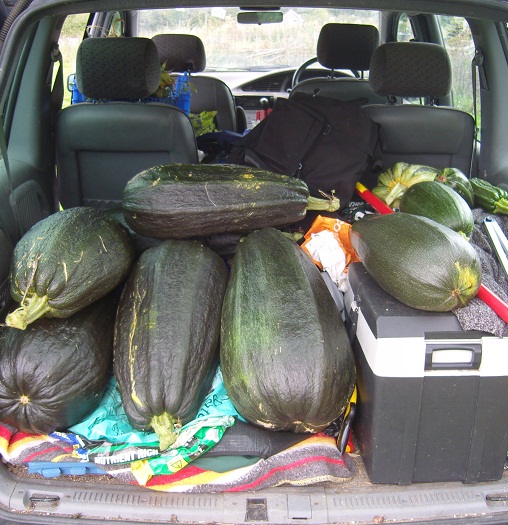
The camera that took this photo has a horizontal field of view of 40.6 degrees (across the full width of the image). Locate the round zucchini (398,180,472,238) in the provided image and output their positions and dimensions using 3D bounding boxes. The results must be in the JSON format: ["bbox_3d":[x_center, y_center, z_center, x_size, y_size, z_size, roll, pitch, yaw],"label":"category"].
[{"bbox_3d":[0.478,-0.137,1.812,0.145,0.145,0.260,-9,30,-24],"label":"round zucchini"}]

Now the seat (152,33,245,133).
[{"bbox_3d":[-0.345,-0.576,3.447,0.560,1.080,0.700,0,19,0],"label":"seat"}]

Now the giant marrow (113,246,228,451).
[{"bbox_3d":[-0.212,0.155,1.756,0.280,0.280,0.720,-1,31,-2],"label":"giant marrow"}]

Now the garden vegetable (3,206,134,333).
[{"bbox_3d":[-0.441,0.012,1.662,0.260,0.260,0.480,1,25,4],"label":"garden vegetable"}]

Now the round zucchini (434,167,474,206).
[{"bbox_3d":[0.565,-0.206,1.936,0.150,0.120,0.120,-15,24,-38],"label":"round zucchini"}]

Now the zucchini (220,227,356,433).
[{"bbox_3d":[0.064,0.147,1.747,0.310,0.310,0.690,-2,31,-7],"label":"zucchini"}]

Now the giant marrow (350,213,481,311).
[{"bbox_3d":[0.323,-0.011,1.405,0.175,0.175,0.330,-12,29,-29],"label":"giant marrow"}]

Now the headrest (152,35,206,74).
[{"bbox_3d":[-0.339,-0.909,2.991,0.265,0.170,0.120,1,21,1],"label":"headrest"}]

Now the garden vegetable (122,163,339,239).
[{"bbox_3d":[-0.068,-0.204,2.059,0.630,0.210,0.220,-4,21,-9],"label":"garden vegetable"}]

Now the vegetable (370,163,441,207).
[{"bbox_3d":[0.433,-0.214,1.965,0.200,0.140,0.155,-15,24,-38],"label":"vegetable"}]

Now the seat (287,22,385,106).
[{"bbox_3d":[0.415,-0.595,3.290,0.500,1.050,0.660,1,21,1],"label":"seat"}]

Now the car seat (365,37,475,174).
[{"bbox_3d":[0.465,-0.303,2.566,0.445,1.020,0.640,1,21,1],"label":"car seat"}]

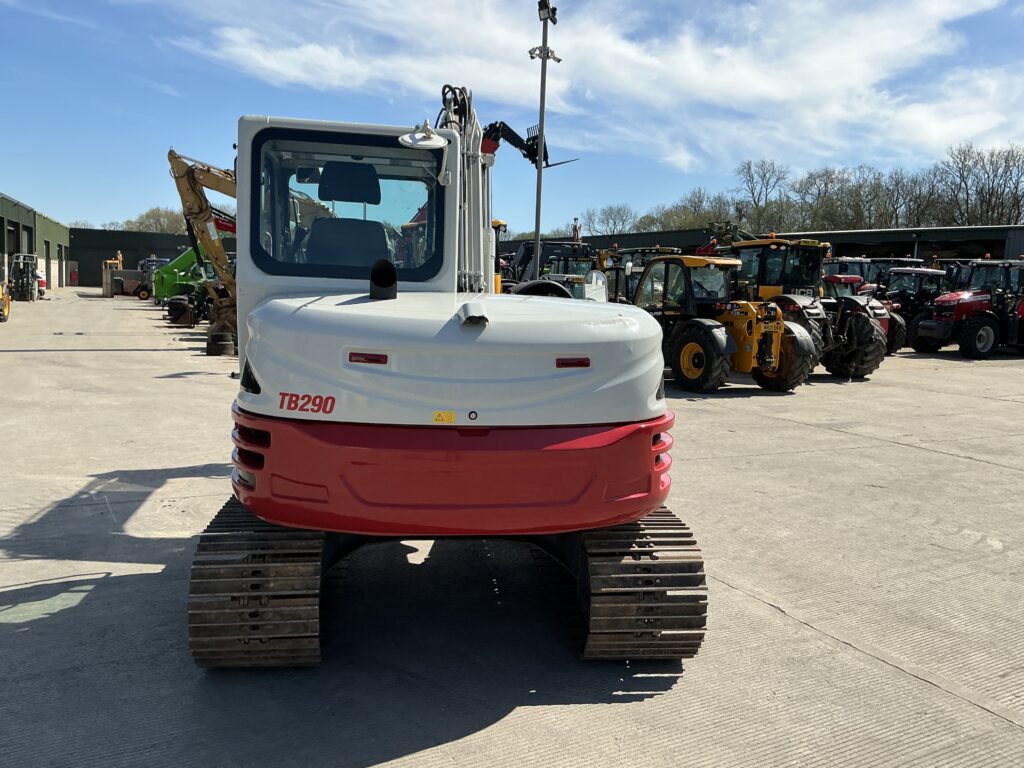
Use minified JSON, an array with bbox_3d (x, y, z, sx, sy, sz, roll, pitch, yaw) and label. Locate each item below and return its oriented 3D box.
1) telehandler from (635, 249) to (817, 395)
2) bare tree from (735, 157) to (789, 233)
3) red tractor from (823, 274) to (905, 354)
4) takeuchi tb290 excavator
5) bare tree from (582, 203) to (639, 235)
[{"bbox_3d":[3.524,-1.282,16.648,2.300,2.480,4.800,-1,8,-27],"label":"telehandler"},{"bbox_3d":[21.861,-13.099,73.881,5.200,13.700,5.200,2,7,0],"label":"bare tree"},{"bbox_3d":[11.494,-2.461,28.190,2.100,2.650,4.200,0,7,-13],"label":"red tractor"},{"bbox_3d":[-0.513,-0.647,6.138,2.280,3.420,6.100,1,7,-7],"label":"takeuchi tb290 excavator"},{"bbox_3d":[10.891,-14.623,93.886,6.800,11.240,6.800,2,7,0],"label":"bare tree"}]

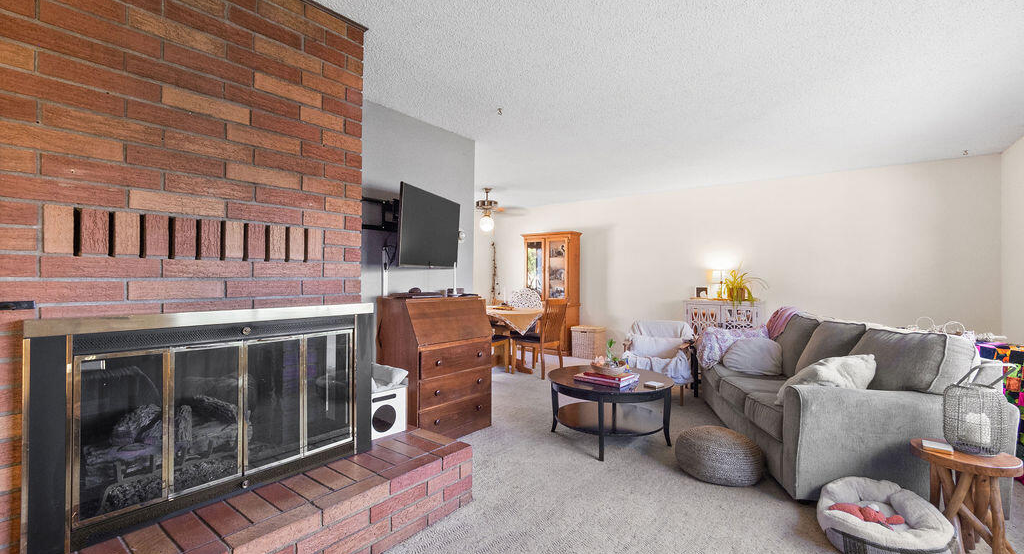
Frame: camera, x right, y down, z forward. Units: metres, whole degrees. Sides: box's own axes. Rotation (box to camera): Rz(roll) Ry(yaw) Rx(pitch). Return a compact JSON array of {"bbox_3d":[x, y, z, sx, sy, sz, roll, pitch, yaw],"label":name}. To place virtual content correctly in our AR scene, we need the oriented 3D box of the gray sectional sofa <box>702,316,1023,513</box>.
[{"bbox_3d":[2.181,0.756,3.084,0.980,0.890,1.960,0,0,11],"label":"gray sectional sofa"}]

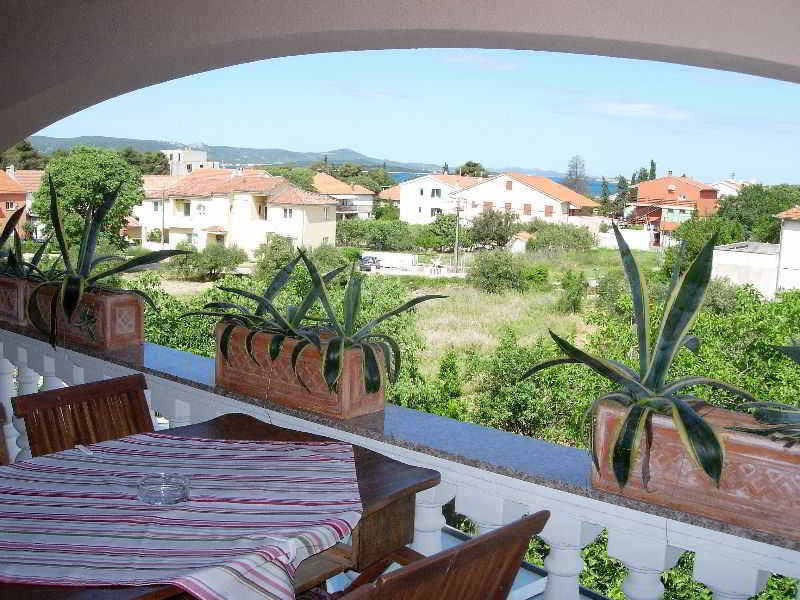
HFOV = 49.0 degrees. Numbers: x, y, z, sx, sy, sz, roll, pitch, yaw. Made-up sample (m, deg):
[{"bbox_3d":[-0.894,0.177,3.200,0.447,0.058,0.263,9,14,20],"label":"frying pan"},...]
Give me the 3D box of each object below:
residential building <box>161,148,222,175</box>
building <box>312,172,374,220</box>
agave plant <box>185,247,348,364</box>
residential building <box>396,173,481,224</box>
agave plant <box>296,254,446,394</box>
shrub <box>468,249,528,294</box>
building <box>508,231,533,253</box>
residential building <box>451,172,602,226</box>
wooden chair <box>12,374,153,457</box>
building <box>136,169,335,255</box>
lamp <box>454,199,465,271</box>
[{"bbox_3d":[-57.218,-35.023,242.082,10.000,12.500,14.000,7,10,32],"label":"residential building"},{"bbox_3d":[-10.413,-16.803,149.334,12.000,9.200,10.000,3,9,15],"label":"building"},{"bbox_3d":[-0.439,0.024,2.847,0.480,0.335,0.420,0,8,-7],"label":"agave plant"},{"bbox_3d":[7.839,-15.928,141.890,11.000,8.300,11.500,7,10,31],"label":"residential building"},{"bbox_3d":[-0.087,0.075,2.680,0.440,0.385,0.420,1,8,-3],"label":"agave plant"},{"bbox_3d":[7.622,-2.267,67.265,4.500,3.200,4.200,3,8,6],"label":"shrub"},{"bbox_3d":[14.760,-6.769,106.312,3.000,2.600,3.000,3,9,15],"label":"building"},{"bbox_3d":[17.330,-12.108,116.861,17.000,8.700,12.000,6,9,25],"label":"residential building"},{"bbox_3d":[-0.797,0.733,2.616,0.530,0.880,0.453,9,11,41],"label":"wooden chair"},{"bbox_3d":[-19.897,-10.649,107.363,21.500,8.800,10.000,4,9,20],"label":"building"},{"bbox_3d":[5.393,-6.026,79.493,0.700,6.900,0.700,2,8,0],"label":"lamp"}]

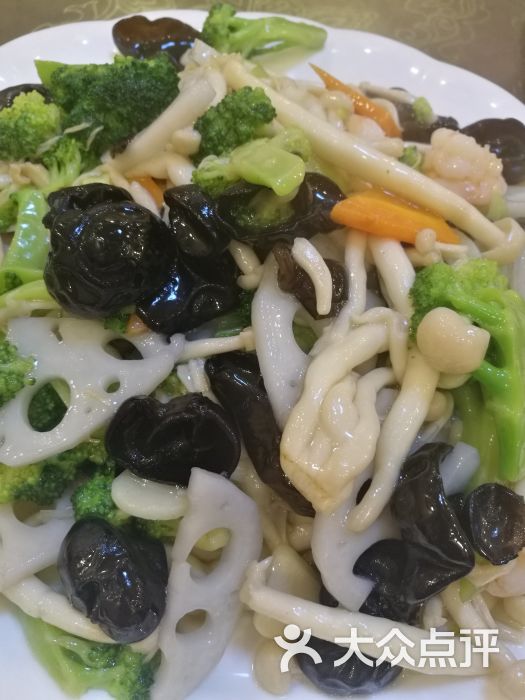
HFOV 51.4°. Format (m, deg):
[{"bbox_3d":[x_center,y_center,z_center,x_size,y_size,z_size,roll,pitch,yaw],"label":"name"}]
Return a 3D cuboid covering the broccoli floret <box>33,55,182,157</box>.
[{"bbox_3d":[-0.068,-0.107,0.240,0.060,0.042,0.045,2,57,0],"label":"broccoli floret"}]

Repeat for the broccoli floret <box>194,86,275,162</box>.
[{"bbox_3d":[-0.011,-0.093,0.226,0.034,0.034,0.033,2,57,0],"label":"broccoli floret"}]

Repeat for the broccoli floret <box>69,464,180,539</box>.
[{"bbox_3d":[-0.043,0.048,0.172,0.035,0.030,0.032,2,57,0],"label":"broccoli floret"}]

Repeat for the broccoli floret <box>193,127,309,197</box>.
[{"bbox_3d":[-0.005,-0.074,0.214,0.046,0.027,0.030,-3,57,6],"label":"broccoli floret"}]

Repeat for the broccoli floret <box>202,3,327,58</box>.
[{"bbox_3d":[0.001,-0.159,0.272,0.062,0.026,0.030,3,57,0],"label":"broccoli floret"}]

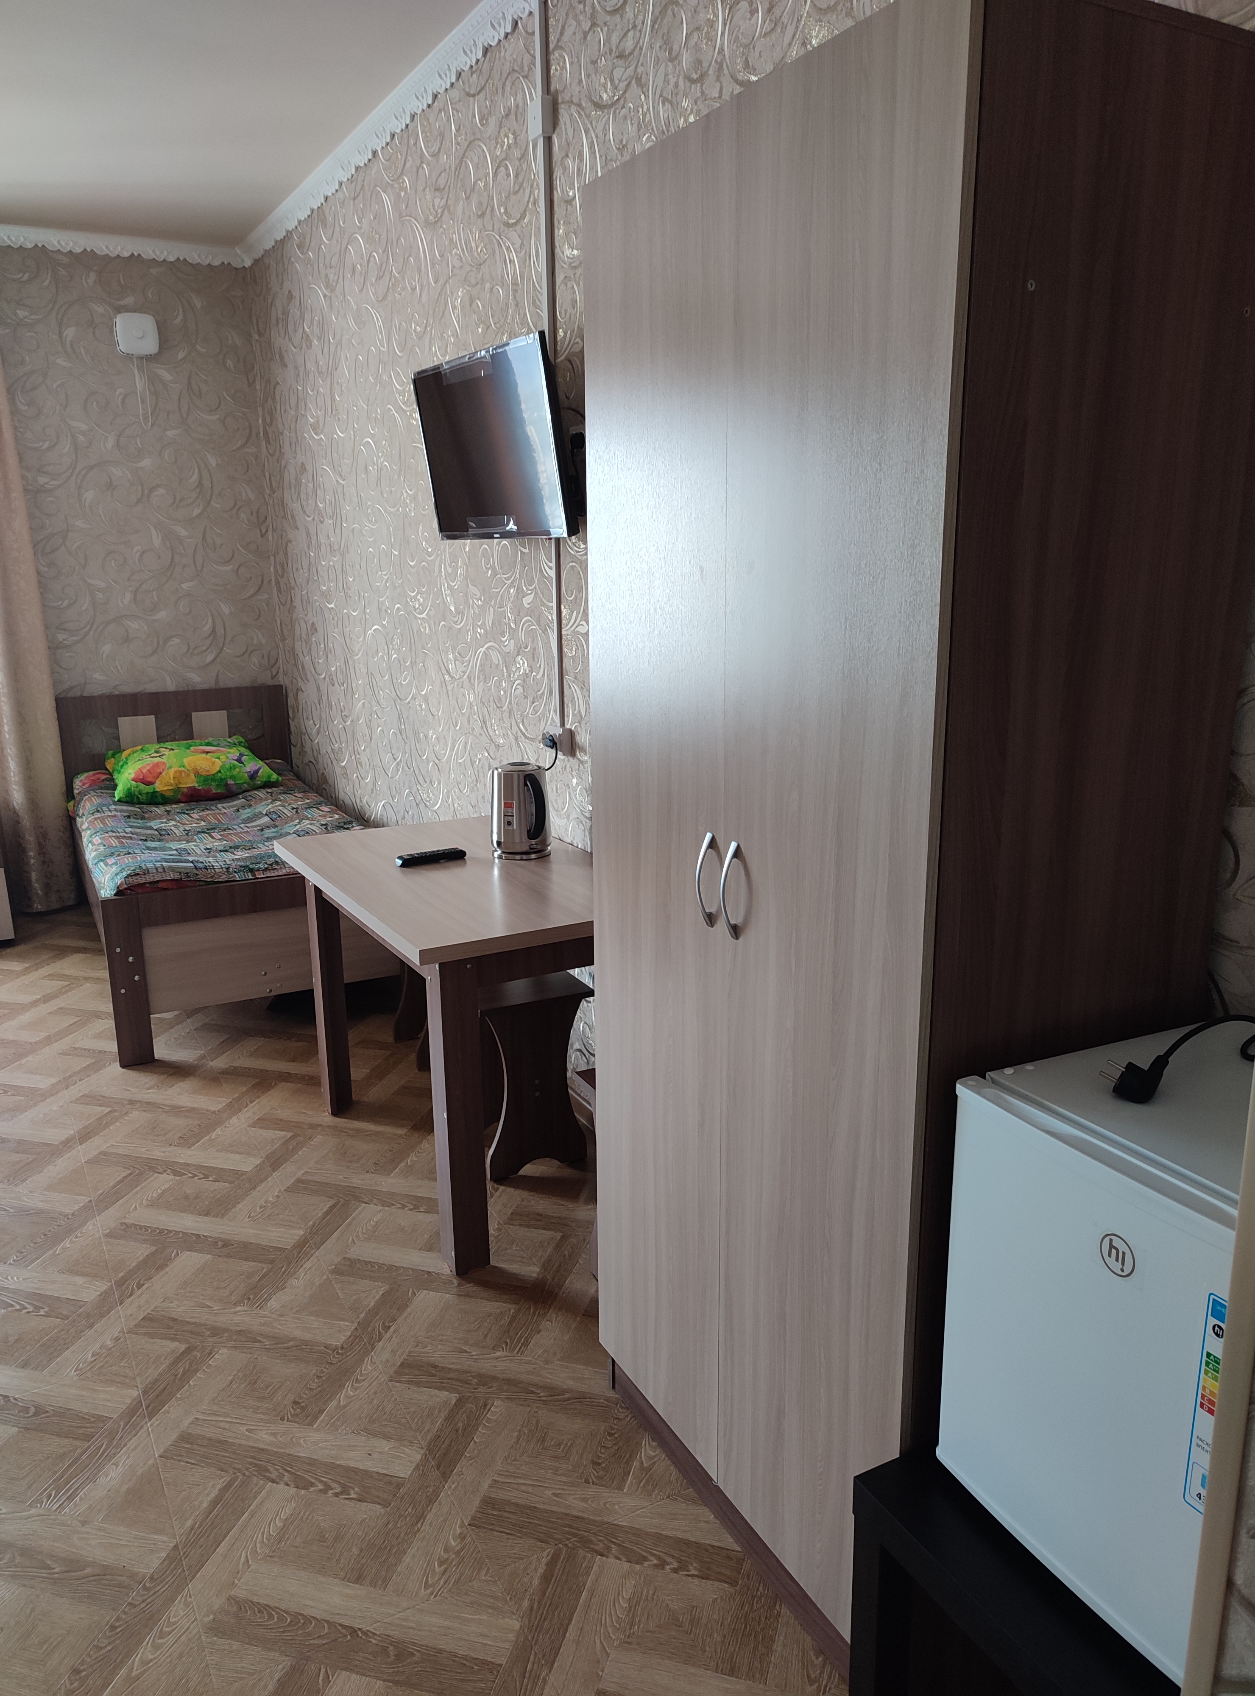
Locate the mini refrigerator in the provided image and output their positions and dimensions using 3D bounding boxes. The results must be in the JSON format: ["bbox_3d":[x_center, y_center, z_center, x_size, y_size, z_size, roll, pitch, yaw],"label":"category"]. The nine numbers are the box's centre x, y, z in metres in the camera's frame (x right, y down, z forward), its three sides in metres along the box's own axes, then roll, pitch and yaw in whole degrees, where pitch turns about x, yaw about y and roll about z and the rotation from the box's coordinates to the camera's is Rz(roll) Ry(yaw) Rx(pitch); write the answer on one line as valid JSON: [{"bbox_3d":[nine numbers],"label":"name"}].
[{"bbox_3d":[0.656,0.500,1.273,0.450,0.470,0.440,-7,15,-27],"label":"mini refrigerator"}]

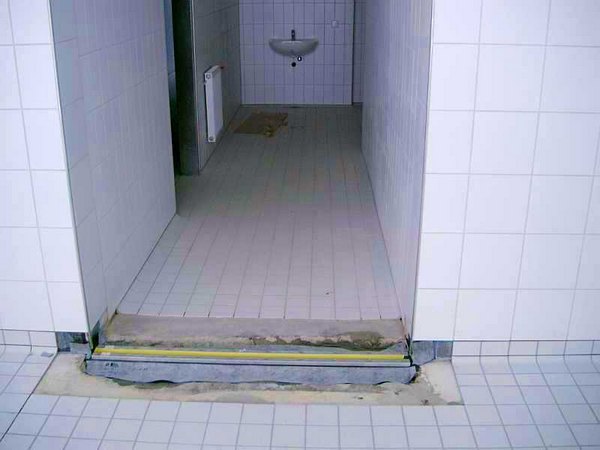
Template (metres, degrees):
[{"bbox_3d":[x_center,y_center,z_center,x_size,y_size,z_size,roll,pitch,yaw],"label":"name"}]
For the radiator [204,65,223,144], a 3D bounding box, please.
[{"bbox_3d":[-0.750,-1.067,5.622,0.070,0.588,0.498,1,21,2],"label":"radiator"}]

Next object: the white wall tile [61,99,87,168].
[{"bbox_3d":[-0.891,-0.373,2.559,0.010,0.241,0.236,1,21,2],"label":"white wall tile"}]

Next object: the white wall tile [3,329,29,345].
[{"bbox_3d":[-1.220,0.487,2.769,0.116,0.073,0.010,1,21,2],"label":"white wall tile"}]

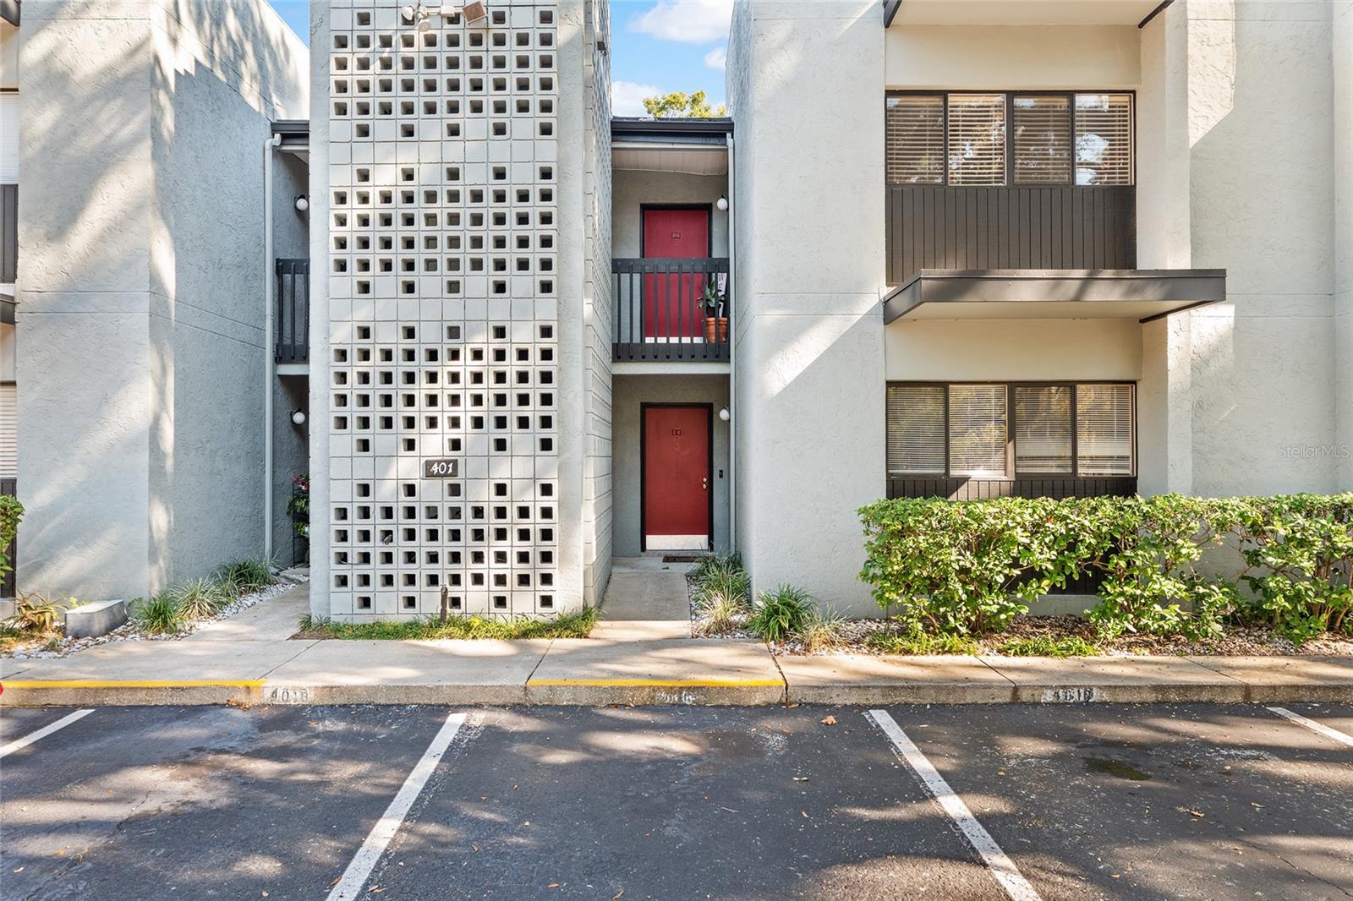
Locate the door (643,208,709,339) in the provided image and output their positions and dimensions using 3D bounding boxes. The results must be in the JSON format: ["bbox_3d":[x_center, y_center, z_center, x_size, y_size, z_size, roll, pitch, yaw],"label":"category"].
[{"bbox_3d":[0.003,-2.432,13.430,0.920,2.030,0.070,0,-1,0],"label":"door"}]

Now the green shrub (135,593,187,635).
[{"bbox_3d":[-4.565,1.443,8.330,0.450,0.340,0.430,0,-1,0],"label":"green shrub"}]

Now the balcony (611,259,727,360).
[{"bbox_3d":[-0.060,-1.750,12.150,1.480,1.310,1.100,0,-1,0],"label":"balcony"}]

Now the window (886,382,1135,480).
[{"bbox_3d":[3.198,-0.187,8.980,2.370,0.940,0.100,0,-1,0],"label":"window"}]

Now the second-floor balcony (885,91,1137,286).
[{"bbox_3d":[3.226,-2.519,9.030,2.390,1.860,0.200,0,-1,0],"label":"second-floor balcony"}]

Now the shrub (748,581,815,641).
[{"bbox_3d":[0.899,1.391,8.030,0.560,0.460,0.540,0,-1,0],"label":"shrub"}]

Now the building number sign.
[{"bbox_3d":[-2.124,0.163,8.500,0.300,0.165,0.030,0,-1,0],"label":"building number sign"}]

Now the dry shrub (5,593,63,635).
[{"bbox_3d":[-5.670,1.438,8.300,0.500,0.350,0.460,0,-1,0],"label":"dry shrub"}]

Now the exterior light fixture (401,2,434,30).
[{"bbox_3d":[-2.333,-3.911,8.460,0.280,0.230,0.190,0,-1,0],"label":"exterior light fixture"}]

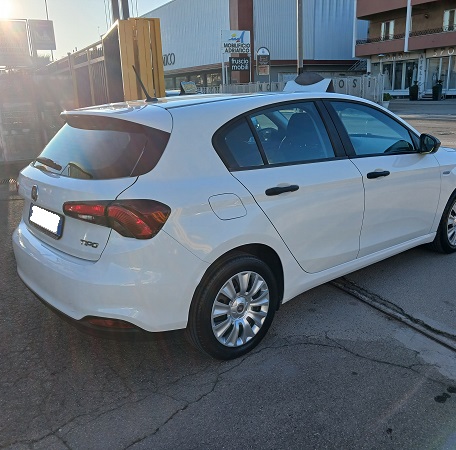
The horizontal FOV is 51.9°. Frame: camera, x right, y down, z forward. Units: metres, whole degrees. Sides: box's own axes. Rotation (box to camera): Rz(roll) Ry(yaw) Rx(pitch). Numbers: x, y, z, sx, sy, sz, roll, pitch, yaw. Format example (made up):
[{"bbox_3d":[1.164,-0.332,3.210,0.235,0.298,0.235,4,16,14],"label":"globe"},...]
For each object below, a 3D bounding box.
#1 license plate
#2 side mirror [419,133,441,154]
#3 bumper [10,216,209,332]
[{"bbox_3d":[-1.063,-0.029,2.706,0.025,0.125,0.530,2,9,-41],"label":"license plate"},{"bbox_3d":[1.490,-0.605,3.478,0.145,0.145,0.180,-14,19,-37],"label":"side mirror"},{"bbox_3d":[-0.918,0.192,2.883,0.530,0.610,1.760,-14,19,-37],"label":"bumper"}]

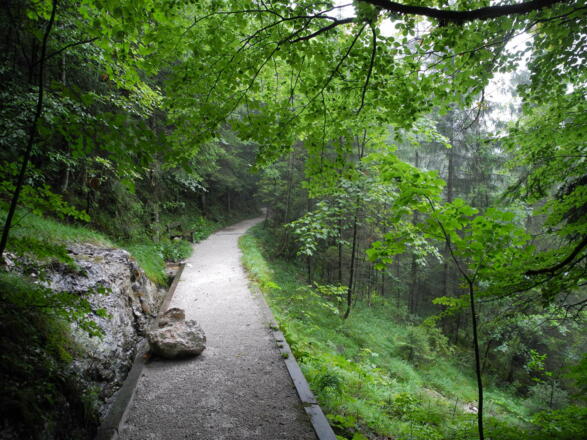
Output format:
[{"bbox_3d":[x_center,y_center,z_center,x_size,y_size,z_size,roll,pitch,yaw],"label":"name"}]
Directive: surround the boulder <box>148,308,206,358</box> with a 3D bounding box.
[{"bbox_3d":[-1.135,1.070,4.650,0.560,0.370,0.520,-1,4,-12],"label":"boulder"}]

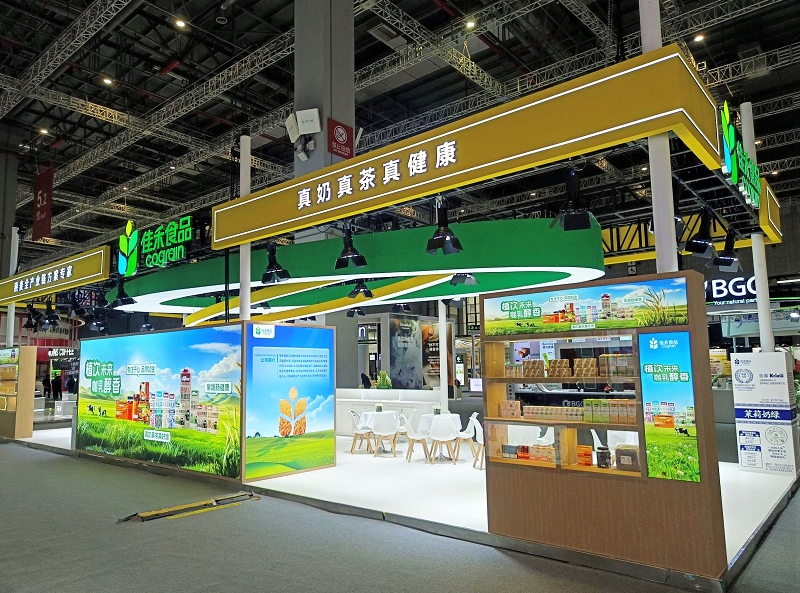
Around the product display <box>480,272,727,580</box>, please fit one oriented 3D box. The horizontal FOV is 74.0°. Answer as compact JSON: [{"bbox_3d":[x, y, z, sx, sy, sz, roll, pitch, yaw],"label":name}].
[{"bbox_3d":[1.755,1.085,4.939,1.990,2.390,0.400,-7,-9,38],"label":"product display"}]

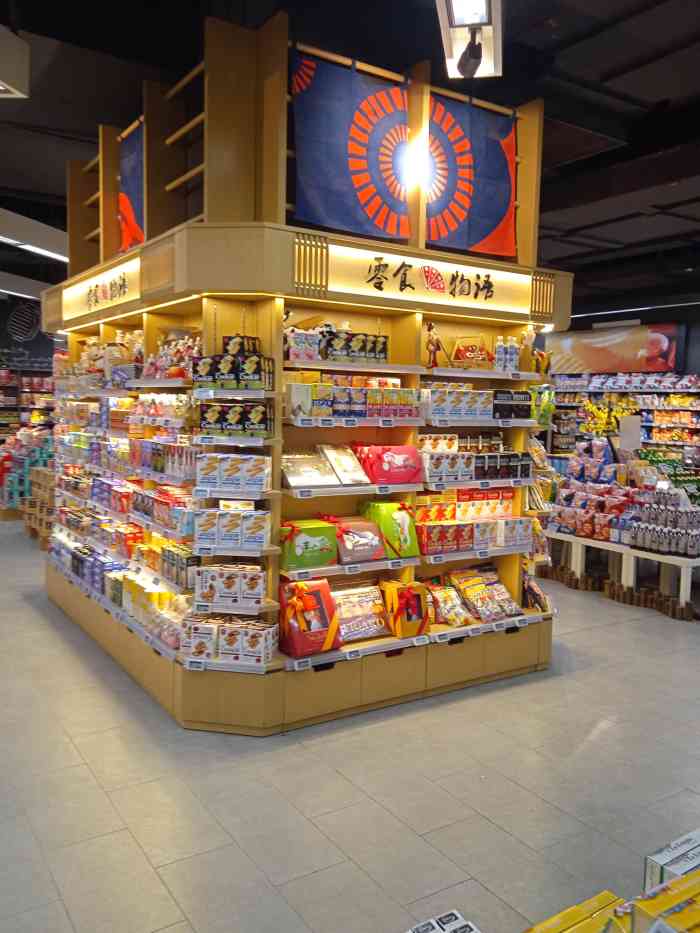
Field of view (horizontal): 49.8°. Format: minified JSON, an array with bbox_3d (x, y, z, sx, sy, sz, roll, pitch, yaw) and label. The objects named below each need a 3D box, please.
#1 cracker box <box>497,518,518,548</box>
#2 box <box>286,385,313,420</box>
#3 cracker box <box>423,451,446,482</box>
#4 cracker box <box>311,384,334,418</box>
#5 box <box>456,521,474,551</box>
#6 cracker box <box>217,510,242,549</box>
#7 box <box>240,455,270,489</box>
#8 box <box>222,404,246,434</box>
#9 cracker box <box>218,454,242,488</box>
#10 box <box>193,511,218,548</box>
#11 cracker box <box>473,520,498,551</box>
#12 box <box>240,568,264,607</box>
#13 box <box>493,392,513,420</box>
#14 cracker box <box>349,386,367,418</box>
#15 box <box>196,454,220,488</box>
[{"bbox_3d":[0.959,0.408,4.583,0.119,0.178,0.060,-2,6,-34],"label":"cracker box"},{"bbox_3d":[-0.252,-0.323,3.751,0.115,0.162,0.058,-2,6,-34],"label":"box"},{"bbox_3d":[0.470,0.014,4.154,0.109,0.165,0.056,-2,6,-34],"label":"cracker box"},{"bbox_3d":[-0.147,-0.319,3.703,0.115,0.159,0.053,-2,6,-34],"label":"cracker box"},{"bbox_3d":[0.666,0.418,4.444,0.117,0.164,0.058,-2,6,-34],"label":"box"},{"bbox_3d":[-0.588,0.319,3.750,0.118,0.187,0.055,2,5,10],"label":"cracker box"},{"bbox_3d":[-0.464,0.033,3.704,0.118,0.187,0.055,2,5,10],"label":"box"},{"bbox_3d":[-0.569,-0.227,3.757,0.115,0.158,0.057,2,5,11],"label":"box"},{"bbox_3d":[-0.579,0.032,3.725,0.118,0.187,0.055,2,5,10],"label":"cracker box"},{"bbox_3d":[-0.707,0.319,3.772,0.118,0.187,0.055,2,5,10],"label":"box"},{"bbox_3d":[0.787,0.414,4.527,0.166,0.167,0.060,-2,6,-34],"label":"cracker box"},{"bbox_3d":[-0.460,0.591,3.640,0.113,0.170,0.054,2,5,11],"label":"box"},{"bbox_3d":[0.893,-0.362,4.457,0.139,0.167,0.055,-2,6,-34],"label":"box"},{"bbox_3d":[0.037,-0.326,3.889,0.095,0.156,0.055,-2,6,-34],"label":"cracker box"},{"bbox_3d":[-0.670,0.034,3.636,0.113,0.159,0.052,2,5,11],"label":"box"}]

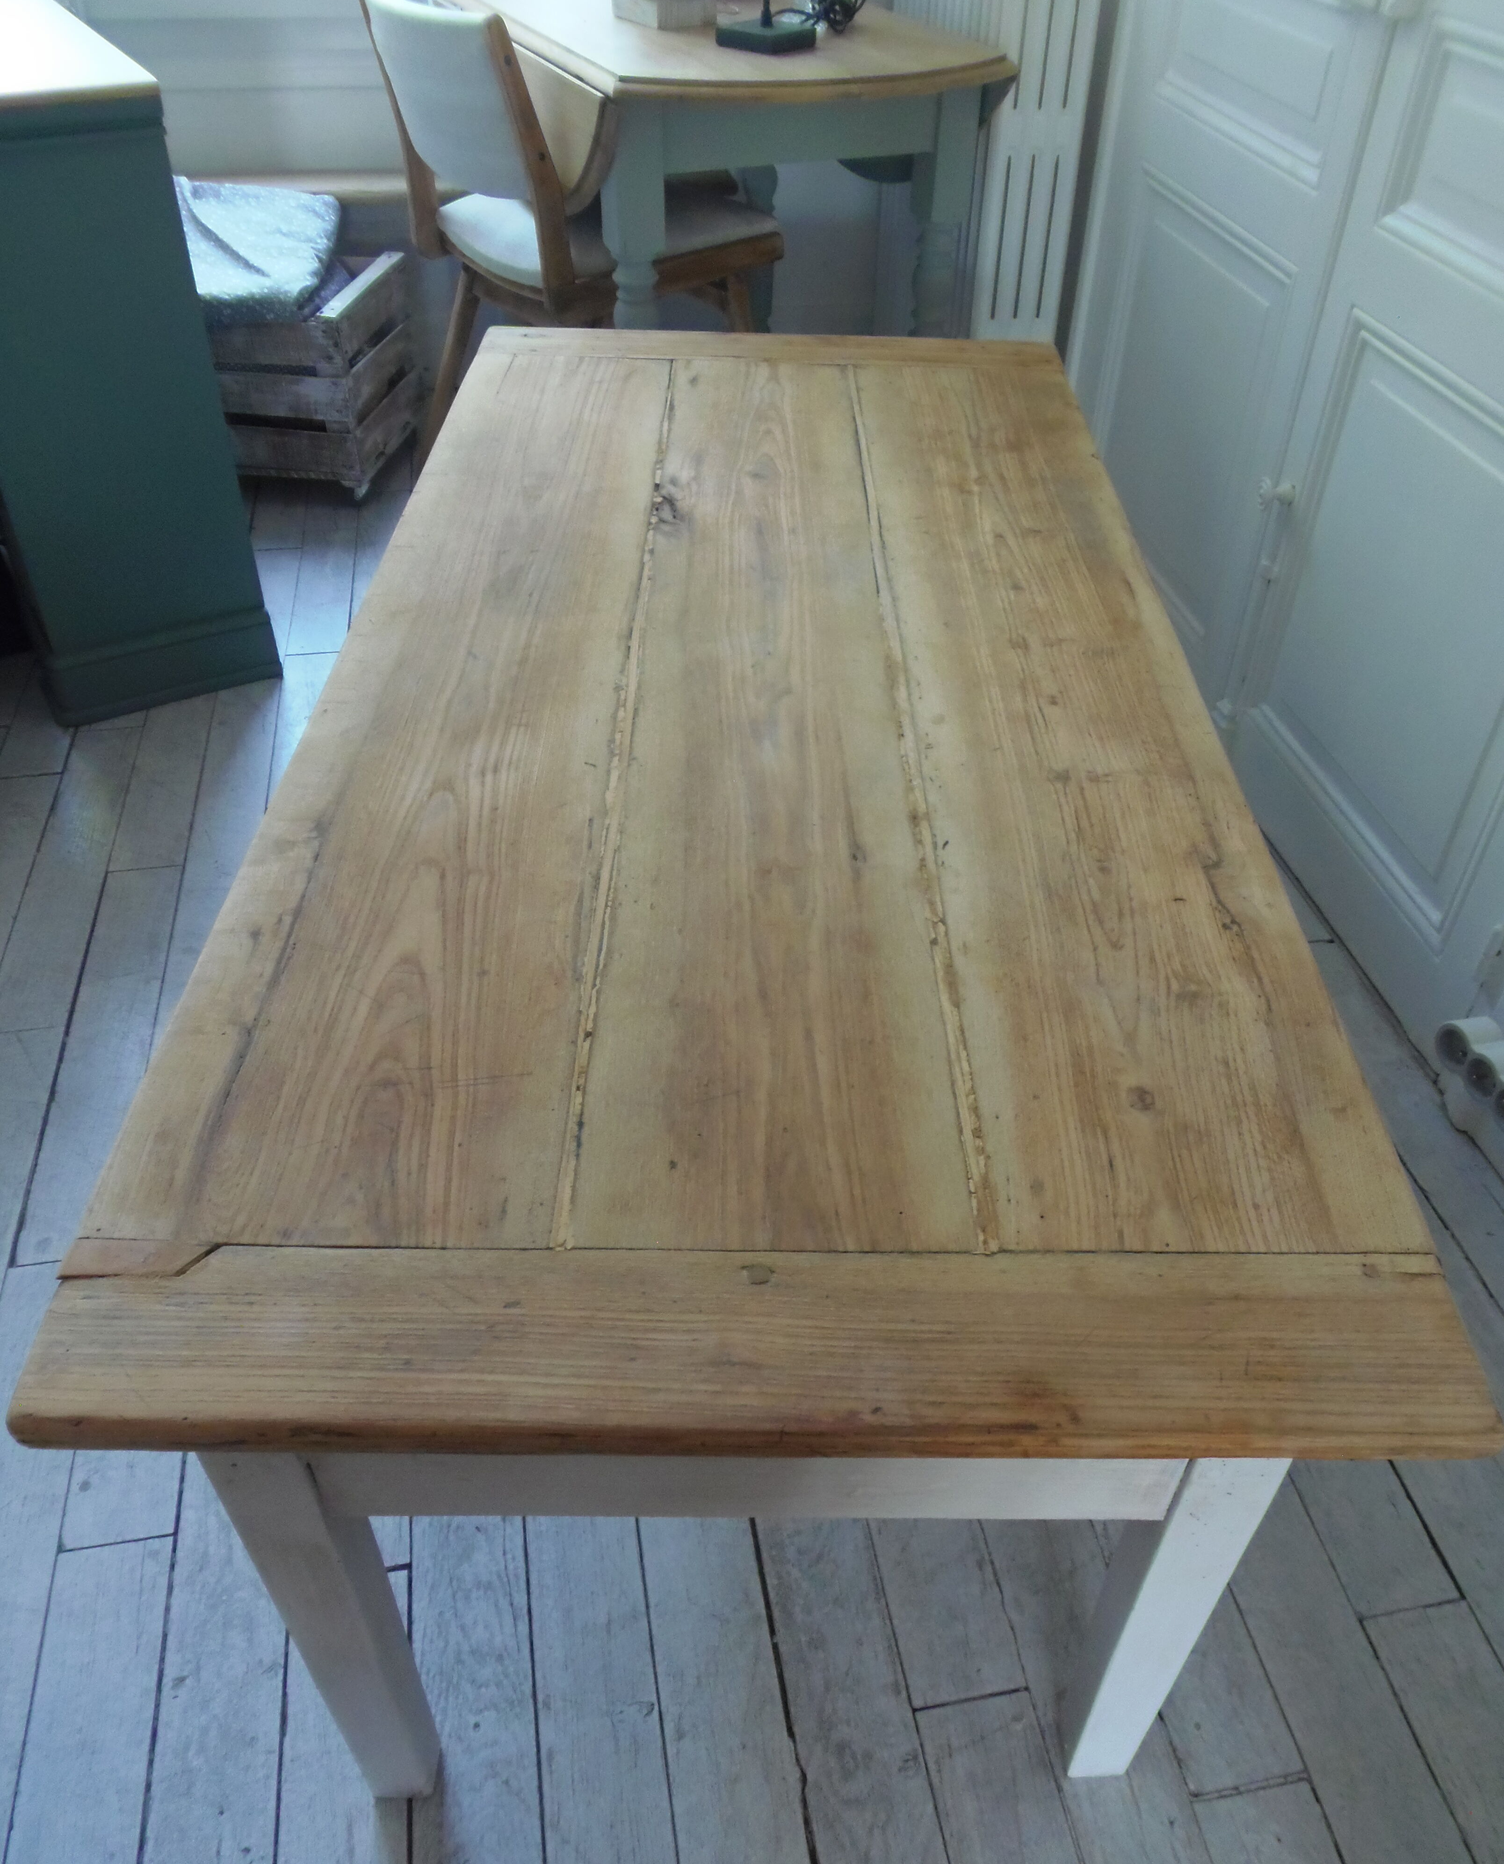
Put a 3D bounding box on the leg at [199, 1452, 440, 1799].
[{"bbox_3d":[-0.253,0.413,0.867,0.053,0.565,0.051,1,42,0],"label":"leg"}]

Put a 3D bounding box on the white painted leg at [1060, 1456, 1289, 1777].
[{"bbox_3d":[0.256,0.404,0.880,0.053,0.565,0.051,1,42,0],"label":"white painted leg"}]

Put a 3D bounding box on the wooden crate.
[{"bbox_3d":[-0.969,-1.125,2.774,0.500,0.343,0.395,6,42,6],"label":"wooden crate"}]

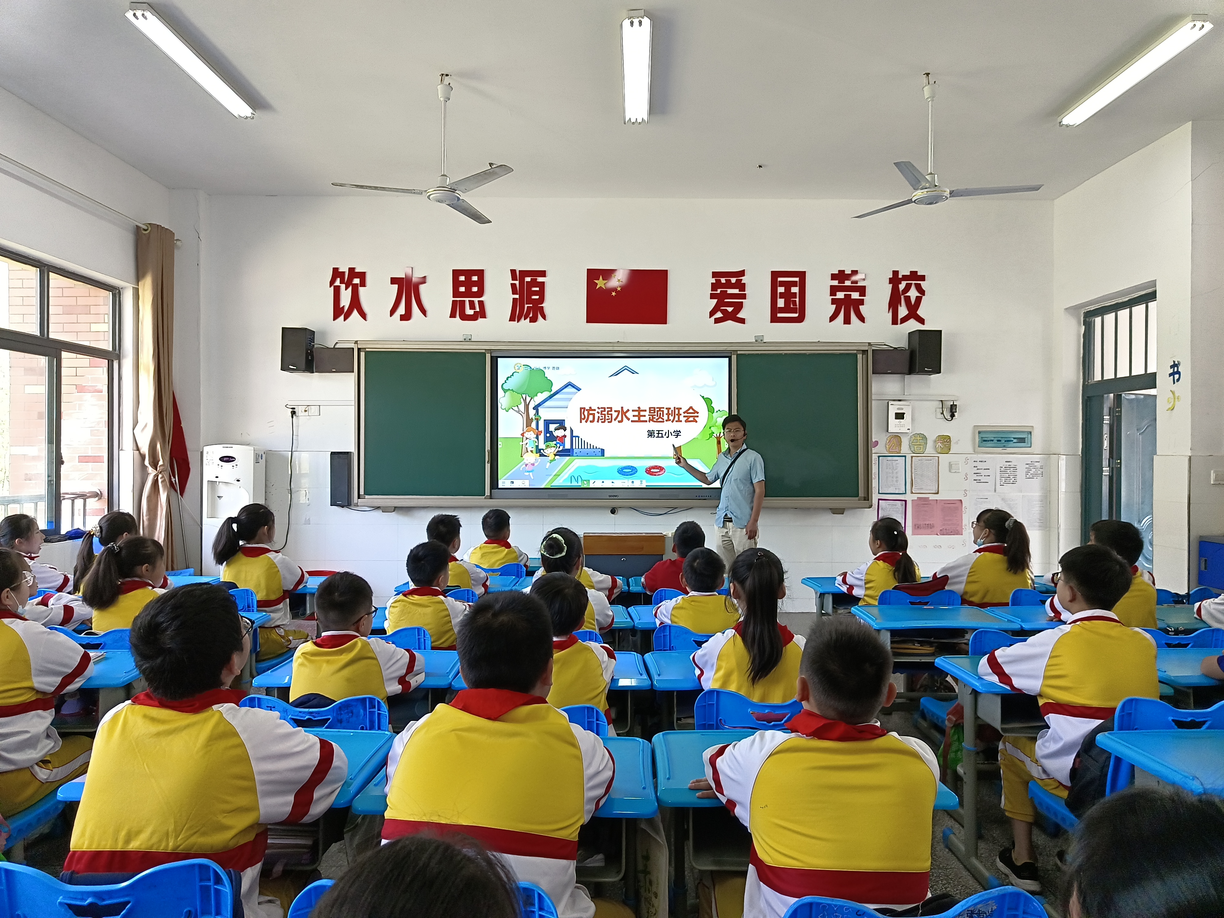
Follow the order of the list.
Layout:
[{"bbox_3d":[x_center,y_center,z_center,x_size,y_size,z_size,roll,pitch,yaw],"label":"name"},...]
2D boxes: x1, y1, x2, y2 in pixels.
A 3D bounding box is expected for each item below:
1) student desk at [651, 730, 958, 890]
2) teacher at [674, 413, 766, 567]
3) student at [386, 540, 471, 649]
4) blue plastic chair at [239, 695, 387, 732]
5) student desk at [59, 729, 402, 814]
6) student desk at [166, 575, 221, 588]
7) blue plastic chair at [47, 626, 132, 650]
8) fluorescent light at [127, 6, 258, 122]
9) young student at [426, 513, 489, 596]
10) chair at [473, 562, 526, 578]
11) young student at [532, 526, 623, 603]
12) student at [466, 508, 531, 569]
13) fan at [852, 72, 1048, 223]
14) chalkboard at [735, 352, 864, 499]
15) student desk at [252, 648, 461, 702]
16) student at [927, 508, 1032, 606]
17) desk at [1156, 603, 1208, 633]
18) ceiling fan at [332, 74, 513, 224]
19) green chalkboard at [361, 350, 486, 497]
[{"bbox_3d":[0.397,0.994,1.810,0.610,0.652,0.410,0,0,2],"label":"student desk"},{"bbox_3d":[0.800,0.500,5.850,0.630,1.640,0.420,0,0,33],"label":"teacher"},{"bbox_3d":[-0.729,0.804,3.326,0.410,0.980,0.560,0,0,8],"label":"student"},{"bbox_3d":[-0.765,0.966,2.250,0.400,0.708,0.430,0,0,1],"label":"blue plastic chair"},{"bbox_3d":[-0.847,0.994,1.872,0.620,0.620,0.410,0,0,-3],"label":"student desk"},{"bbox_3d":[-2.470,1.006,4.360,0.610,0.690,0.400,0,0,0],"label":"student desk"},{"bbox_3d":[-1.980,0.990,3.270,0.420,0.730,0.450,0,0,3],"label":"blue plastic chair"},{"bbox_3d":[-2.295,-2.160,4.530,0.155,0.080,1.210,0,0,0],"label":"fluorescent light"},{"bbox_3d":[-0.837,0.782,4.221,0.420,1.010,0.560,0,0,10],"label":"young student"},{"bbox_3d":[-0.720,0.990,5.120,0.420,0.730,0.450,0,0,0],"label":"chair"},{"bbox_3d":[-0.191,0.800,4.221,0.440,0.980,0.560,0,0,6],"label":"young student"},{"bbox_3d":[-0.693,0.783,4.956,0.400,1.000,0.560,0,0,5],"label":"student"},{"bbox_3d":[1.900,-1.800,4.580,1.030,0.735,1.080,0,0,0],"label":"fan"},{"bbox_3d":[1.546,-0.279,6.710,1.045,1.210,0.040,0,0,0],"label":"chalkboard"},{"bbox_3d":[-0.790,1.016,2.660,0.610,0.690,0.400,0,0,0],"label":"student desk"},{"bbox_3d":[1.830,0.796,4.020,0.450,1.140,0.570,0,0,-12],"label":"student"},{"bbox_3d":[2.580,1.025,3.560,0.610,0.690,0.400,0,0,0],"label":"desk"},{"bbox_3d":[-0.983,-1.793,4.593,1.090,0.730,1.090,0,0,0],"label":"ceiling fan"},{"bbox_3d":[-1.554,-0.284,6.710,1.040,1.210,0.040,0,0,0],"label":"green chalkboard"}]

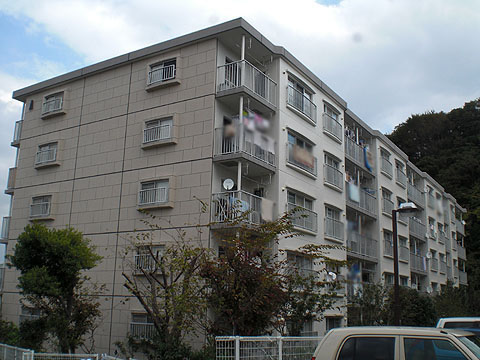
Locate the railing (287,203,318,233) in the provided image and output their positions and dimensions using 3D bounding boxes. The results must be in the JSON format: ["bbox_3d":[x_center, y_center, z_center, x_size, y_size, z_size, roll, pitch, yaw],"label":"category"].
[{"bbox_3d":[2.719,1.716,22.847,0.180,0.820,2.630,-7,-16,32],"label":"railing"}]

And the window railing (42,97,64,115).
[{"bbox_3d":[-9.445,-3.724,26.616,1.464,0.657,0.110,-7,-16,32],"label":"window railing"}]

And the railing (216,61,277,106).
[{"bbox_3d":[0.343,-3.789,21.912,1.208,1.127,2.768,-7,-16,32],"label":"railing"}]

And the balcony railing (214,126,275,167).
[{"bbox_3d":[0.269,-1.261,21.131,1.250,1.140,2.650,-7,-16,32],"label":"balcony railing"}]

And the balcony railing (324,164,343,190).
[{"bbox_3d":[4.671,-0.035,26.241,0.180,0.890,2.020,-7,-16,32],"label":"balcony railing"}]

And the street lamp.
[{"bbox_3d":[4.497,2.935,13.994,0.710,4.740,0.280,-4,-15,21],"label":"street lamp"}]

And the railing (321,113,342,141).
[{"bbox_3d":[4.763,-2.632,27.092,0.150,0.934,2.365,-7,-16,32],"label":"railing"}]

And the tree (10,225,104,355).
[{"bbox_3d":[-6.135,3.903,17.443,3.056,4.802,3.056,6,-14,-18],"label":"tree"}]

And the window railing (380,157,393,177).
[{"bbox_3d":[9.517,-0.786,34.196,0.150,0.920,2.115,-7,-16,32],"label":"window railing"}]

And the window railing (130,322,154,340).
[{"bbox_3d":[-3.654,5.830,20.223,1.460,0.603,0.110,-7,-16,32],"label":"window railing"}]

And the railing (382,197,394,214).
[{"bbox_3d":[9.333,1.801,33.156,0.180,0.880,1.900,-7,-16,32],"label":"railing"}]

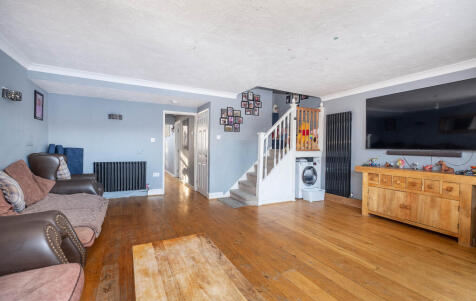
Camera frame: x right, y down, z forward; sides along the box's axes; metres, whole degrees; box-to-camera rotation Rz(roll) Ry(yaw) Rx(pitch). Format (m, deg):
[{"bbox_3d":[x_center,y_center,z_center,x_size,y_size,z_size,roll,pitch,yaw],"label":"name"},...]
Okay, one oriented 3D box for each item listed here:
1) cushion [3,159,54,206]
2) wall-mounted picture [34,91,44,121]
[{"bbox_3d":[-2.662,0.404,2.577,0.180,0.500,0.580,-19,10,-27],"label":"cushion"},{"bbox_3d":[-3.328,-0.734,3.323,0.025,0.460,0.360,0,1,-28],"label":"wall-mounted picture"}]

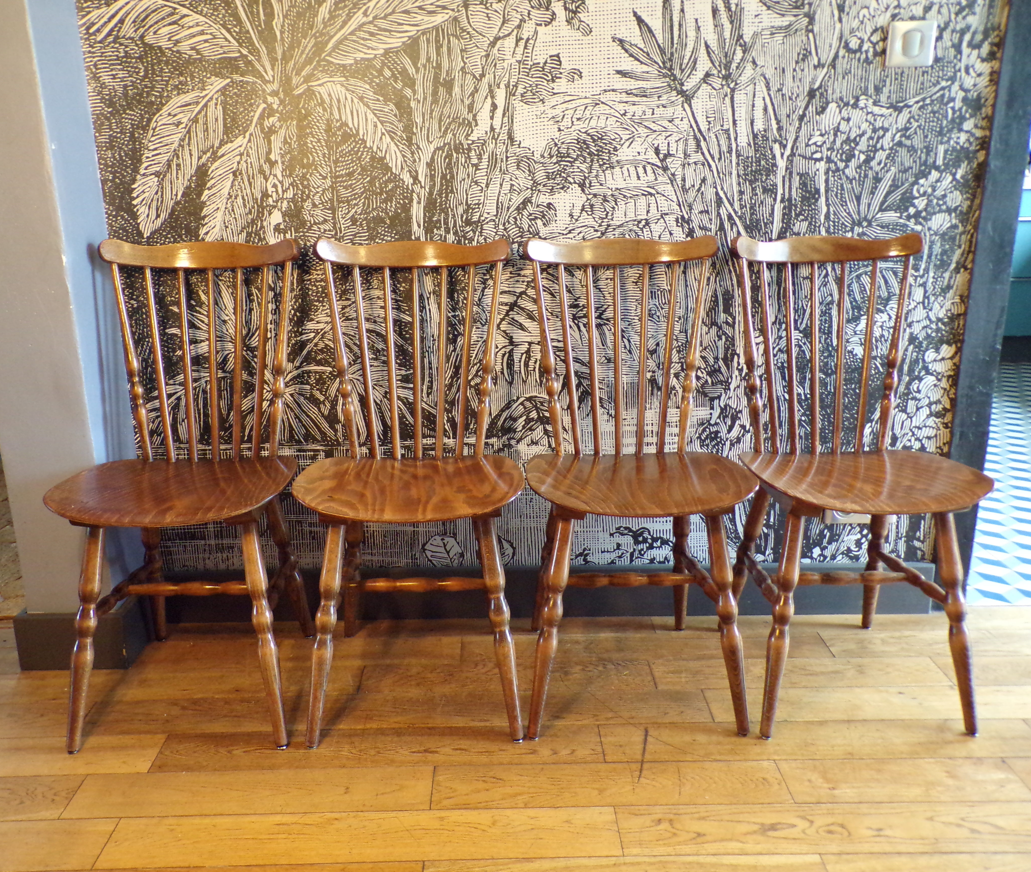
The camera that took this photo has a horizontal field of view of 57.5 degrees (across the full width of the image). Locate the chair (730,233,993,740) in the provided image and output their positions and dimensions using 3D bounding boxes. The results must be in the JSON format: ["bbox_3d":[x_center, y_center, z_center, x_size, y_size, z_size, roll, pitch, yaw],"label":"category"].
[{"bbox_3d":[0.637,0.075,1.804,0.430,0.864,0.468,-1,17,-2],"label":"chair"}]

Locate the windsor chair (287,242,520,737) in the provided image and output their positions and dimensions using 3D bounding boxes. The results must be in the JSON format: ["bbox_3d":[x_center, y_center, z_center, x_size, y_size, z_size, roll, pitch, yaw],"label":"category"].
[{"bbox_3d":[-0.192,0.084,1.787,0.430,0.864,0.468,-1,17,-2],"label":"windsor chair"}]

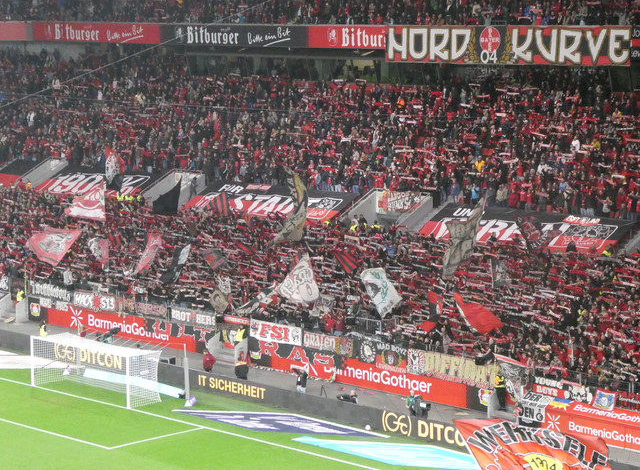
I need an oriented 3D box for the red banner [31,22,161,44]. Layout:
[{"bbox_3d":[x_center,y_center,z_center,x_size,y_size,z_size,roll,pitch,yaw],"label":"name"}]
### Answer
[{"bbox_3d":[-17.824,-16.126,132.707,16.000,1.500,0.150,7,10,44],"label":"red banner"}]

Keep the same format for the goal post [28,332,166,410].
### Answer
[{"bbox_3d":[-11.116,6.620,82.624,7.560,2.500,2.100,7,10,44],"label":"goal post"}]

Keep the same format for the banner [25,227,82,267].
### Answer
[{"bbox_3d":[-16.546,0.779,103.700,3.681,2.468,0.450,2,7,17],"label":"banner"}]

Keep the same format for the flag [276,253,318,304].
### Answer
[{"bbox_3d":[-1.221,2.306,90.300,2.350,2.800,0.450,2,7,10],"label":"flag"}]

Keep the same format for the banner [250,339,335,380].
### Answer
[{"bbox_3d":[-1.554,6.512,87.802,6.700,1.450,0.100,7,10,44],"label":"banner"}]

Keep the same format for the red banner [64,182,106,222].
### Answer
[{"bbox_3d":[-15.502,-2.281,110.000,2.800,2.750,0.450,1,7,5],"label":"red banner"}]

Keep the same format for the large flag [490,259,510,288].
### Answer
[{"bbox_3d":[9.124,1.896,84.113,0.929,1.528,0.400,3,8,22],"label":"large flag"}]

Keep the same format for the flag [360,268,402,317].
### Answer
[{"bbox_3d":[3.171,2.965,85.800,2.200,2.550,0.450,2,7,13],"label":"flag"}]

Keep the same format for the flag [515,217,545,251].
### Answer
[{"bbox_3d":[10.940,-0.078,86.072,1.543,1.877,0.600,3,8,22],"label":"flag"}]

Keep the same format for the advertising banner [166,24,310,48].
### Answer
[{"bbox_3d":[-5.991,-13.958,116.600,15.000,1.400,0.150,7,10,44],"label":"advertising banner"}]

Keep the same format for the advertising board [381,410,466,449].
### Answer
[{"bbox_3d":[4.640,8.565,73.414,5.100,0.950,0.200,7,10,44],"label":"advertising board"}]

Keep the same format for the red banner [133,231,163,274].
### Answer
[{"bbox_3d":[-10.294,1.104,99.300,1.800,2.600,0.450,1,7,6],"label":"red banner"}]

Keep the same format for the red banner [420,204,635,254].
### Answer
[{"bbox_3d":[11.172,-0.331,91.178,12.765,0.250,3.197,7,37,43],"label":"red banner"}]

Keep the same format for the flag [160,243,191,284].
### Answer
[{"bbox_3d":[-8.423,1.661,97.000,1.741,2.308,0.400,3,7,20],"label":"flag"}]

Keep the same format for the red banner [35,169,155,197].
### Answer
[{"bbox_3d":[-15.649,-3.705,117.589,11.200,0.250,3.695,7,40,44],"label":"red banner"}]

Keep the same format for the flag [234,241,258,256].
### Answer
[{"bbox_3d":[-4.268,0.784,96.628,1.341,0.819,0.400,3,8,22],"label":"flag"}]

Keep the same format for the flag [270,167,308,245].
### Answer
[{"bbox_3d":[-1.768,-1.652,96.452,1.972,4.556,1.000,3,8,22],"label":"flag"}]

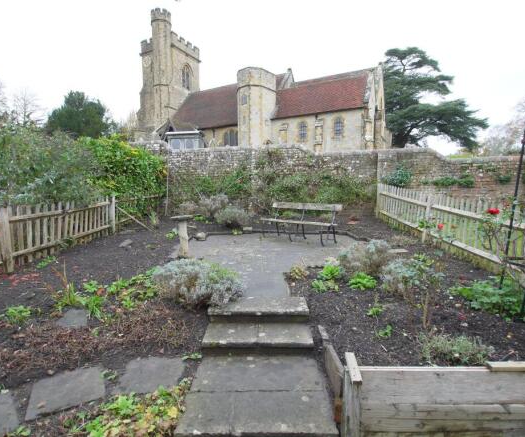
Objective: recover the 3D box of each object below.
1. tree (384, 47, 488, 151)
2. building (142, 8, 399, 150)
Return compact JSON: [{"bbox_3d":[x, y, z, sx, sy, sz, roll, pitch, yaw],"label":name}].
[{"bbox_3d":[21.839,-15.078,40.359,16.500,15.000,15.500,0,8,0],"label":"tree"},{"bbox_3d":[-2.230,-15.350,34.469,31.400,17.700,10.400,5,9,35],"label":"building"}]

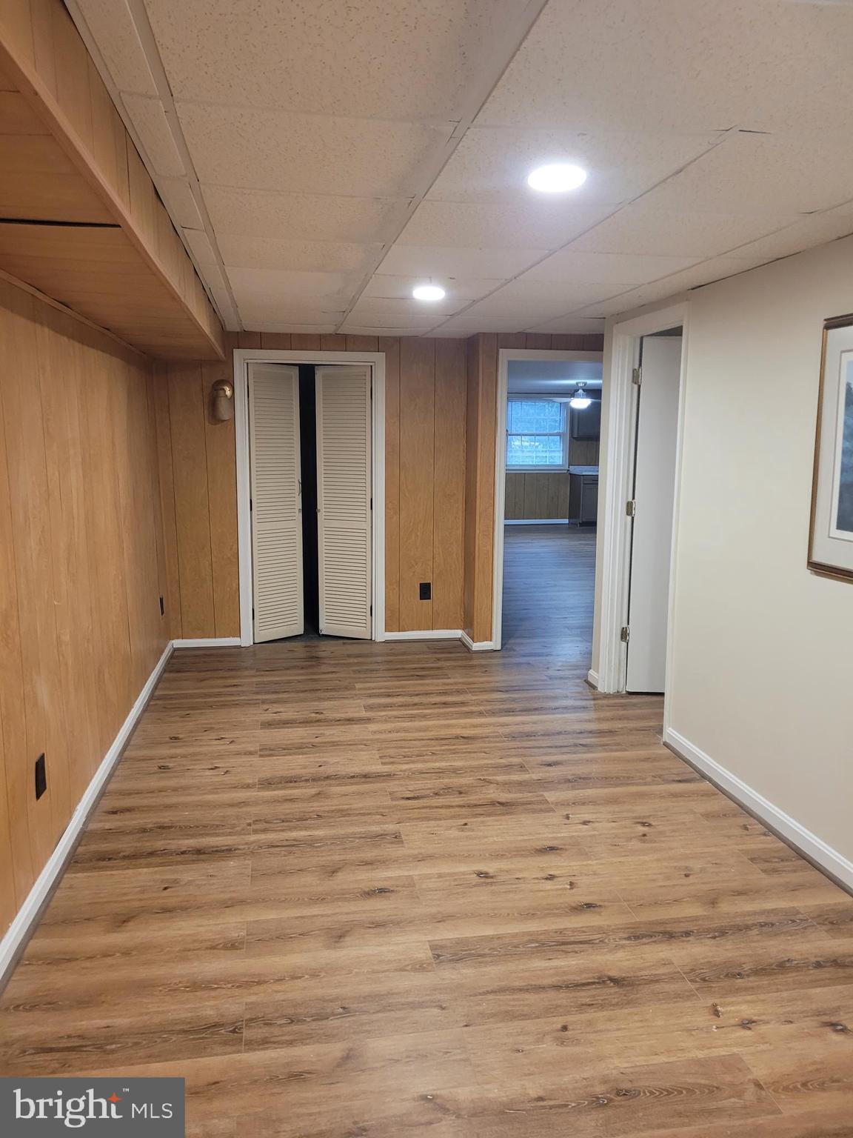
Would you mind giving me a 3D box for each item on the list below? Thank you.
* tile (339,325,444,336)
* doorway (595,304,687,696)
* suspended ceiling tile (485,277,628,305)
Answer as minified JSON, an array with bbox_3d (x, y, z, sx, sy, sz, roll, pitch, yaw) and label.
[{"bbox_3d":[-0.284,-1.581,5.670,0.600,0.020,0.440,-1,9,-10],"label":"tile"},{"bbox_3d":[1.187,-0.251,4.612,0.130,2.140,0.890,-1,9,-10],"label":"doorway"},{"bbox_3d":[0.624,-1.321,4.063,0.596,0.020,0.596,-1,9,-10],"label":"suspended ceiling tile"}]

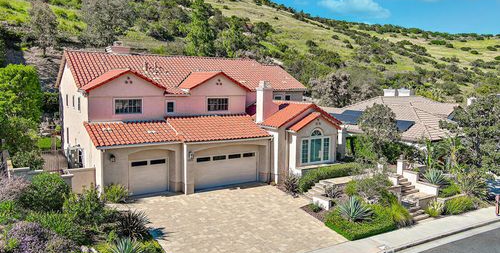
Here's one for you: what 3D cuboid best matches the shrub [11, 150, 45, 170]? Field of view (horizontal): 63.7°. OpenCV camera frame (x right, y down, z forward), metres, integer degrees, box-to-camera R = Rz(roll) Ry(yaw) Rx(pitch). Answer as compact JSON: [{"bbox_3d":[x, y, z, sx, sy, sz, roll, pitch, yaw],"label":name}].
[{"bbox_3d":[-15.295,2.511,27.700,2.100,1.700,1.900,-3,7,-32],"label":"shrub"}]

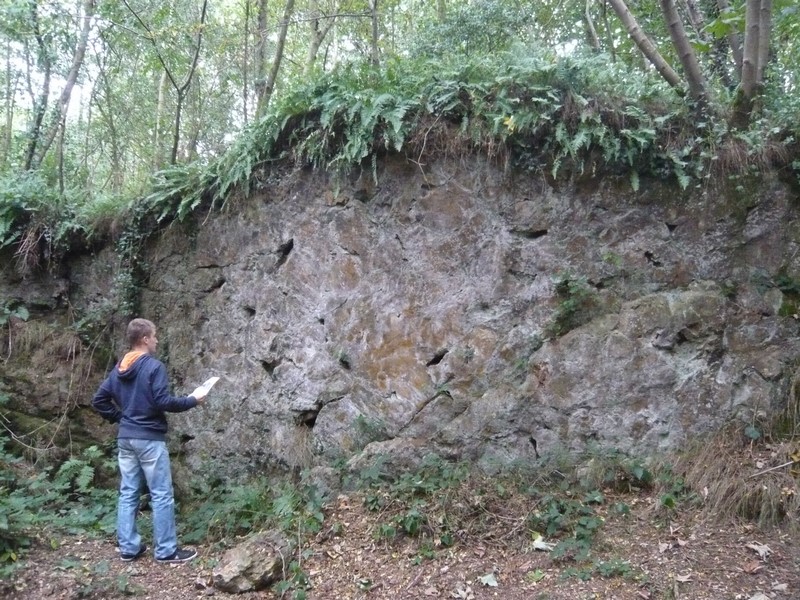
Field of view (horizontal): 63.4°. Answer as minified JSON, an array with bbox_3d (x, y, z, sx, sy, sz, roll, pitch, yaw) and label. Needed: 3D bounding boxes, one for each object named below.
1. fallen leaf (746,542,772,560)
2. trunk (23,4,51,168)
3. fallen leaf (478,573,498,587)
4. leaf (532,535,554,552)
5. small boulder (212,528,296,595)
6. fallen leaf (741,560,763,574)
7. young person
[{"bbox_3d":[2.572,1.799,4.630,0.180,0.060,0.160,-2,-3,28],"label":"fallen leaf"},{"bbox_3d":[-5.210,-3.068,9.300,0.360,2.500,0.300,2,-3,-28],"label":"trunk"},{"bbox_3d":[0.572,1.805,4.180,0.130,0.040,0.120,0,-3,0],"label":"fallen leaf"},{"bbox_3d":[1.060,1.802,4.780,0.160,0.060,0.150,-1,-3,12],"label":"leaf"},{"bbox_3d":[-0.944,1.697,4.200,0.500,0.330,0.360,1,-3,-13],"label":"small boulder"},{"bbox_3d":[2.374,1.806,4.370,0.145,0.045,0.130,-2,-3,28],"label":"fallen leaf"},{"bbox_3d":[-1.831,0.990,4.730,0.600,1.730,0.520,-2,-3,30],"label":"young person"}]

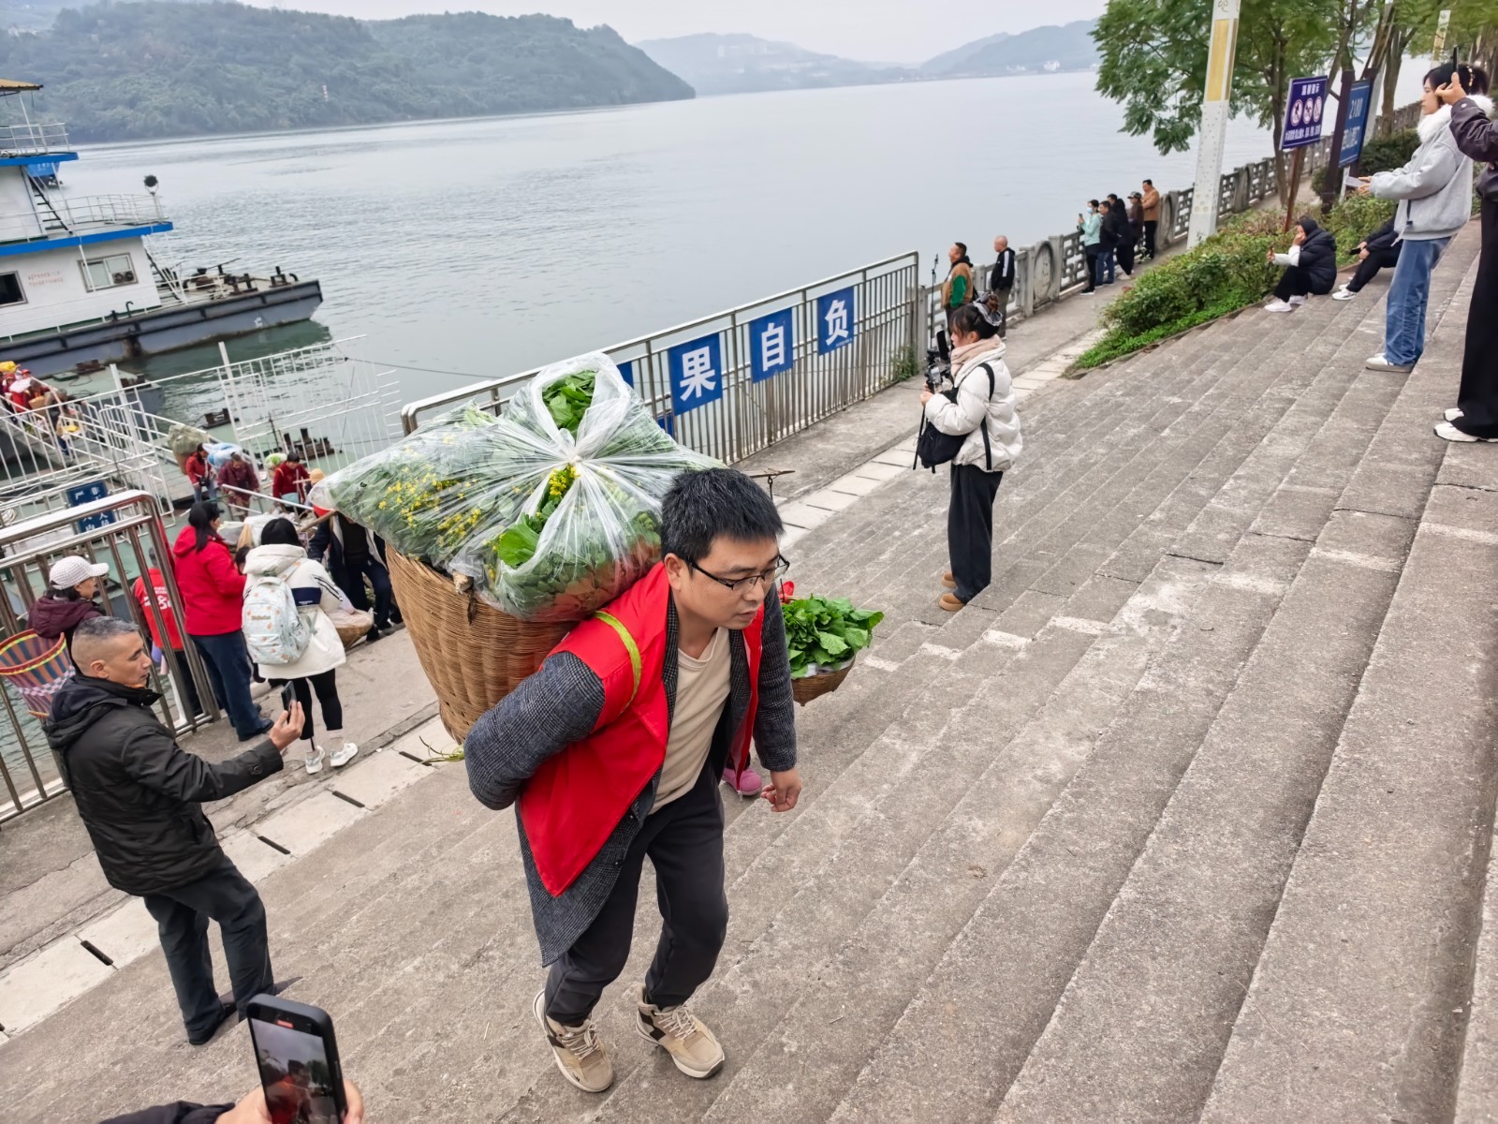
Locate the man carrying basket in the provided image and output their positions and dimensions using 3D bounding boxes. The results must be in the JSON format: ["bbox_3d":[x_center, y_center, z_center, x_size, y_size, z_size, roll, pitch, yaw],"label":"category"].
[{"bbox_3d":[-0.256,0.529,2.165,0.780,1.600,0.640,17,32,36],"label":"man carrying basket"}]

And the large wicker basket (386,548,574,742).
[{"bbox_3d":[-0.537,0.205,2.314,0.500,0.540,0.500,22,34,29],"label":"large wicker basket"}]

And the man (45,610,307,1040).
[{"bbox_3d":[-1.975,0.954,3.739,0.560,1.760,0.760,19,33,38],"label":"man"}]

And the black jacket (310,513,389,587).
[{"bbox_3d":[-2.994,-0.275,7.856,0.580,0.700,0.420,-19,30,-31],"label":"black jacket"}]

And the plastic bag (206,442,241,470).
[{"bbox_3d":[-7.800,-1.570,15.400,0.550,0.420,0.480,-2,25,0],"label":"plastic bag"}]

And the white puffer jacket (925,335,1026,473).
[{"bbox_3d":[1.073,-0.756,5.120,0.520,0.680,0.540,7,27,20],"label":"white puffer jacket"}]

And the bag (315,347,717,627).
[{"bbox_3d":[-0.484,-0.200,2.135,0.800,0.450,0.560,0,25,5],"label":"bag"}]

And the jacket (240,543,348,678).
[{"bbox_3d":[-2.749,0.299,6.263,0.600,0.820,0.440,1,25,7],"label":"jacket"}]

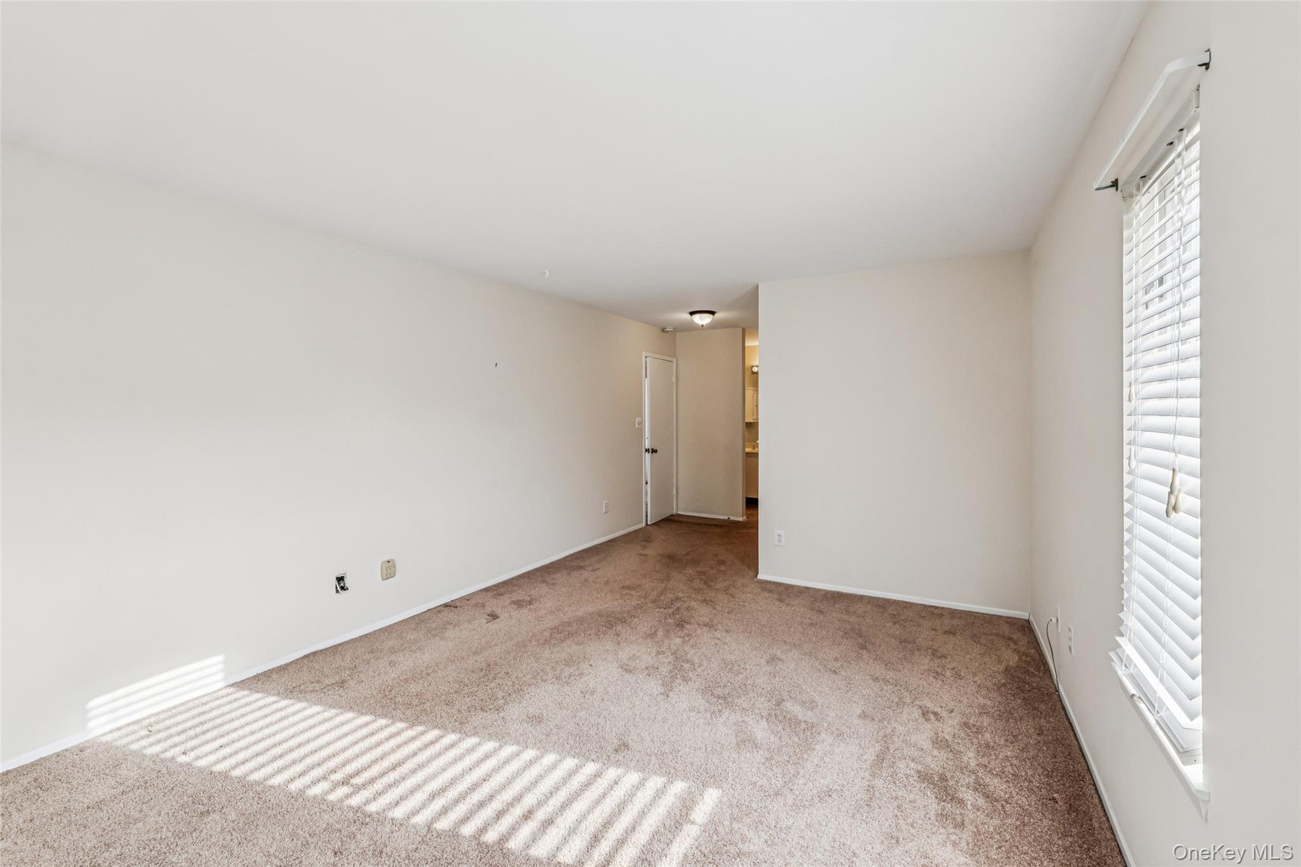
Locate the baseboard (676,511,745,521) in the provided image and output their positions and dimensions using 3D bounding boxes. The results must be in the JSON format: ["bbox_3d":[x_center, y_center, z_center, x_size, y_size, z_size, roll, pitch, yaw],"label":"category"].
[{"bbox_3d":[0.790,1.084,6.620,0.940,0.048,0.016,1,2,27],"label":"baseboard"}]

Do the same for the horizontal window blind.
[{"bbox_3d":[1.318,-0.005,1.300,0.070,1.430,0.560,1,2,31],"label":"horizontal window blind"}]

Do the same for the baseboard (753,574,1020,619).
[{"bbox_3d":[1.685,1.193,3.750,1.815,0.048,0.016,1,2,29],"label":"baseboard"}]

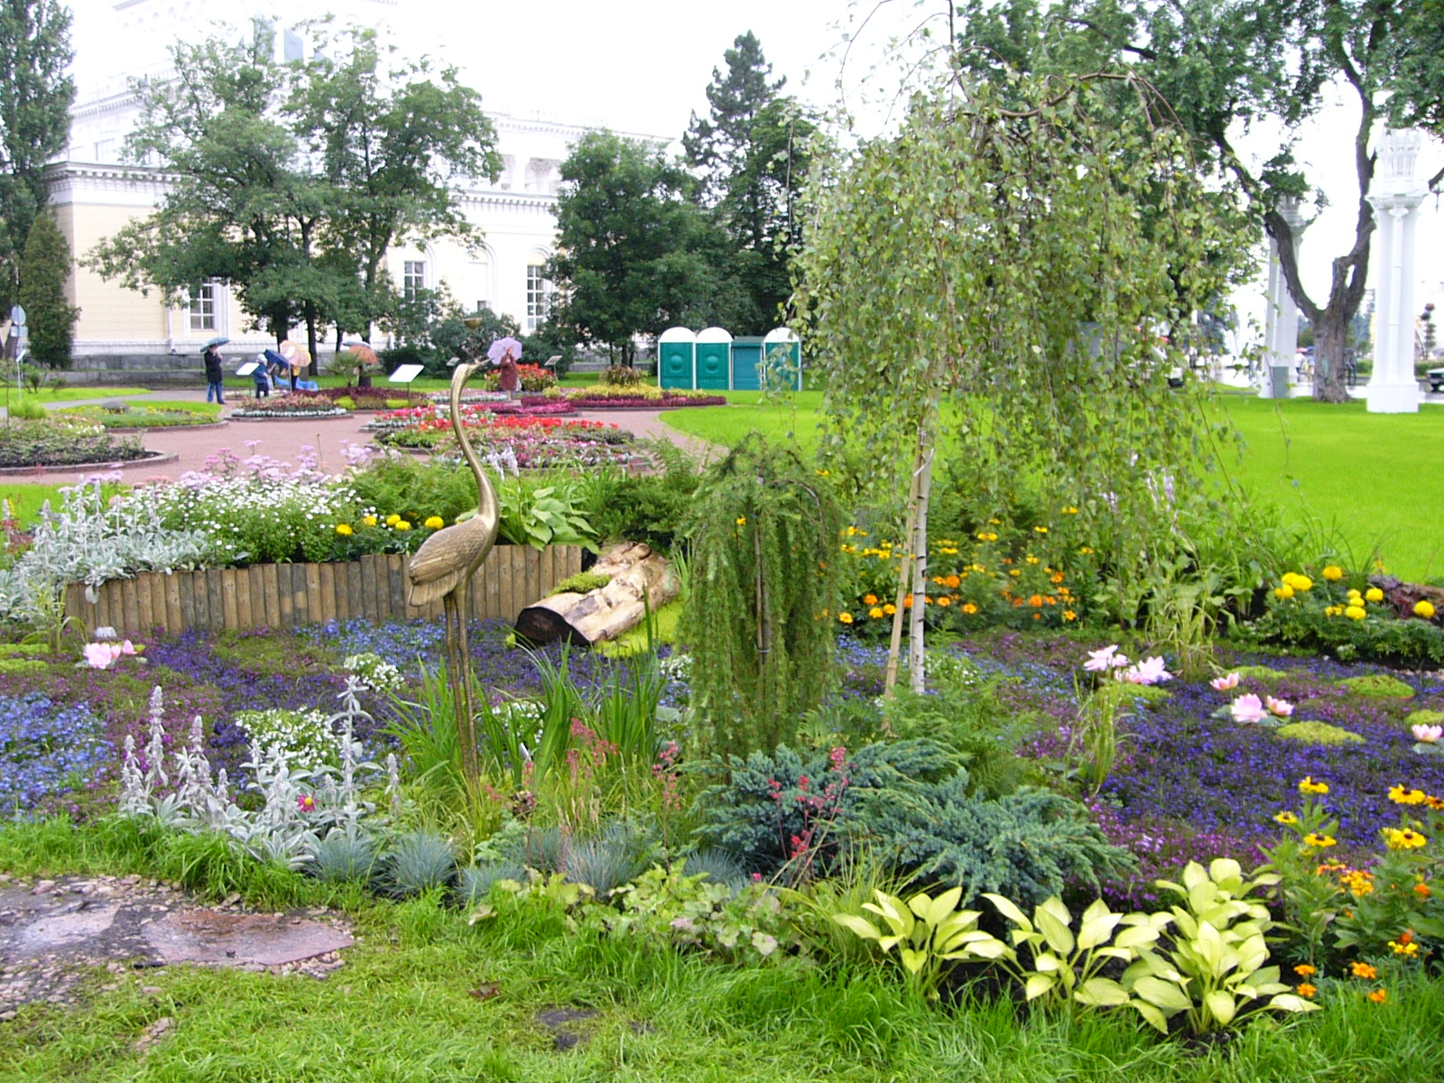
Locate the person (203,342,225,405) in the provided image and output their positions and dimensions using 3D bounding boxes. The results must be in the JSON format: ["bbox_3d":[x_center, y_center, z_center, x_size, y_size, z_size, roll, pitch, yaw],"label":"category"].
[{"bbox_3d":[-14.318,-4.744,44.756,0.400,1.670,0.520,6,9,41],"label":"person"}]

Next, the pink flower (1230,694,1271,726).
[{"bbox_3d":[2.148,0.684,6.450,0.160,0.120,0.160,0,7,0],"label":"pink flower"}]

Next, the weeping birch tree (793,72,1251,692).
[{"bbox_3d":[1.357,-0.686,7.170,1.950,2.800,1.950,0,7,0],"label":"weeping birch tree"}]

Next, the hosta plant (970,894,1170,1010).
[{"bbox_3d":[0.850,1.004,3.873,0.470,0.260,0.440,0,7,0],"label":"hosta plant"}]

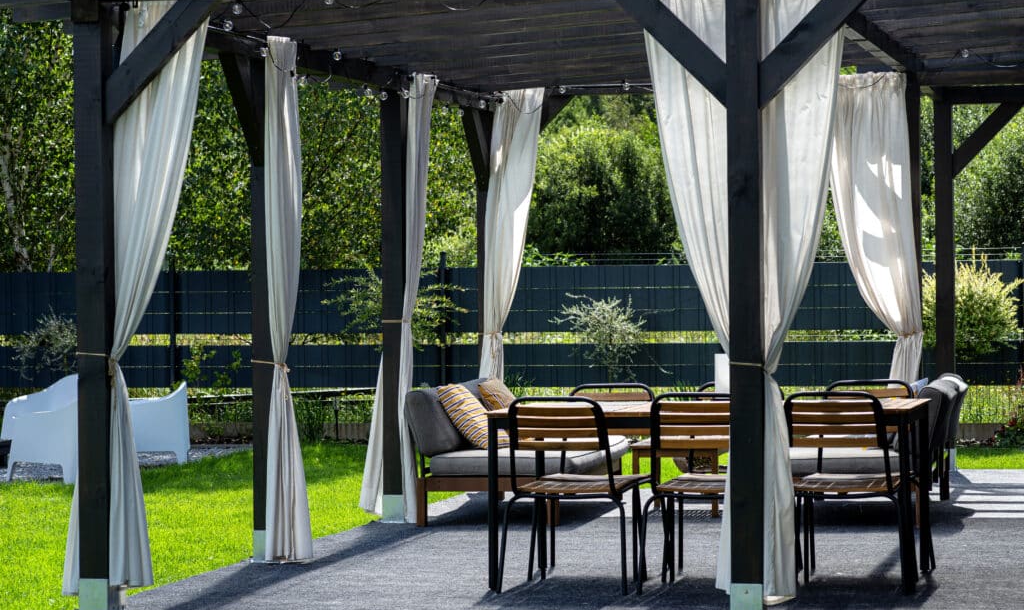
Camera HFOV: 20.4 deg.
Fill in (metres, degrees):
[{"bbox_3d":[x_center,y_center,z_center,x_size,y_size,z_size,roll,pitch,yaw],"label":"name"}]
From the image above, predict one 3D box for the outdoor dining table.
[{"bbox_3d":[0.853,0.800,12.065,1.768,0.740,0.929,-1,0,13],"label":"outdoor dining table"}]

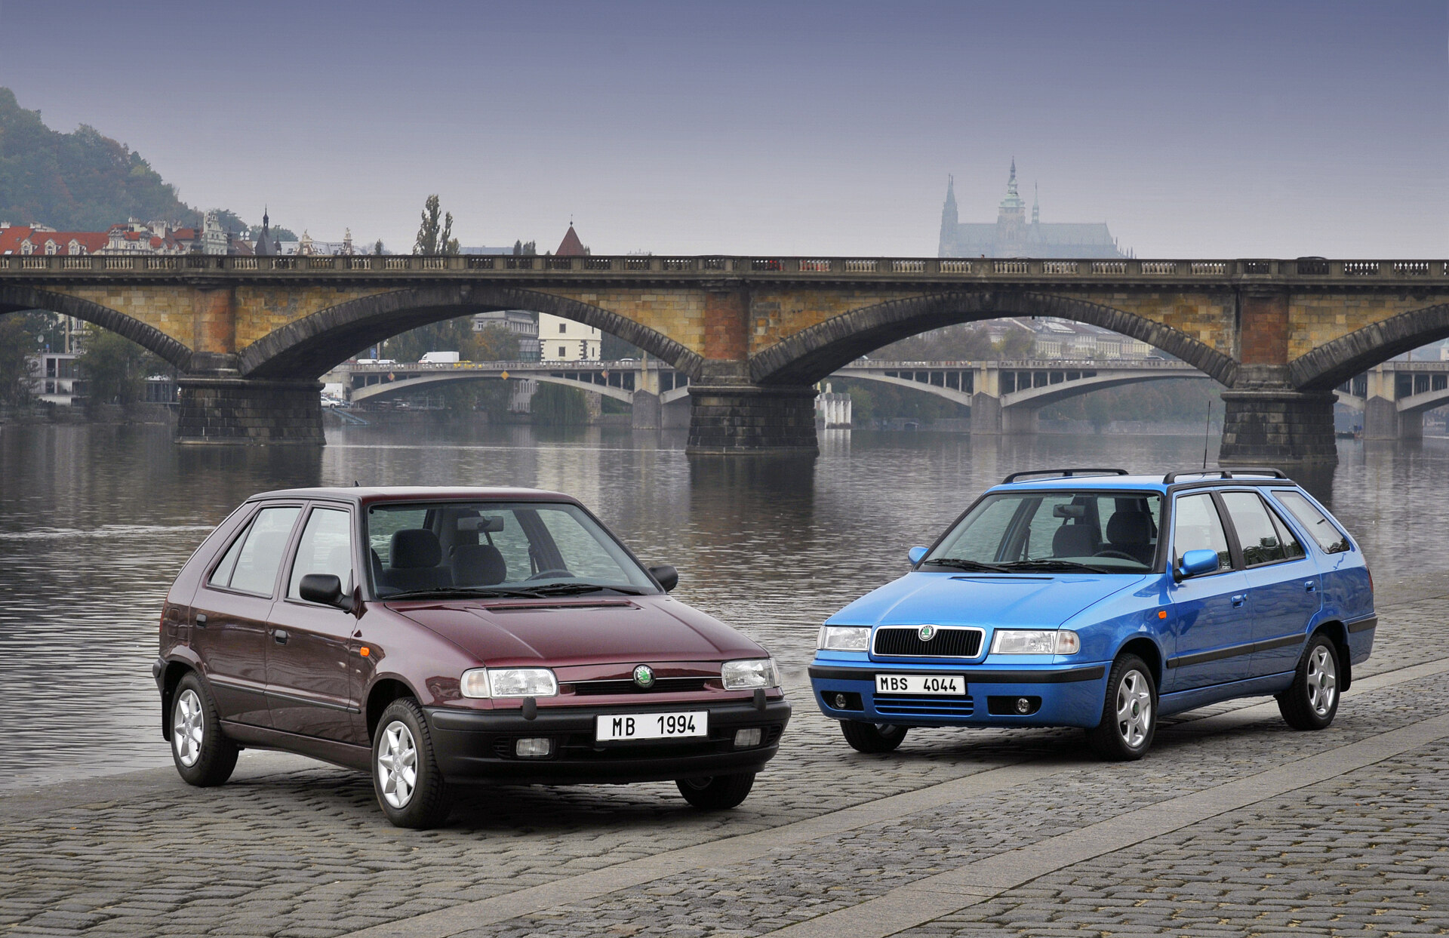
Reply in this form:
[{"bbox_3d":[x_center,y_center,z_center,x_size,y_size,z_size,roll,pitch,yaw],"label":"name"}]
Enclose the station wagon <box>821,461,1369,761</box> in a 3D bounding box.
[{"bbox_3d":[2.061,0.729,20.903,1.650,1.455,4.215,0,0,31],"label":"station wagon"}]

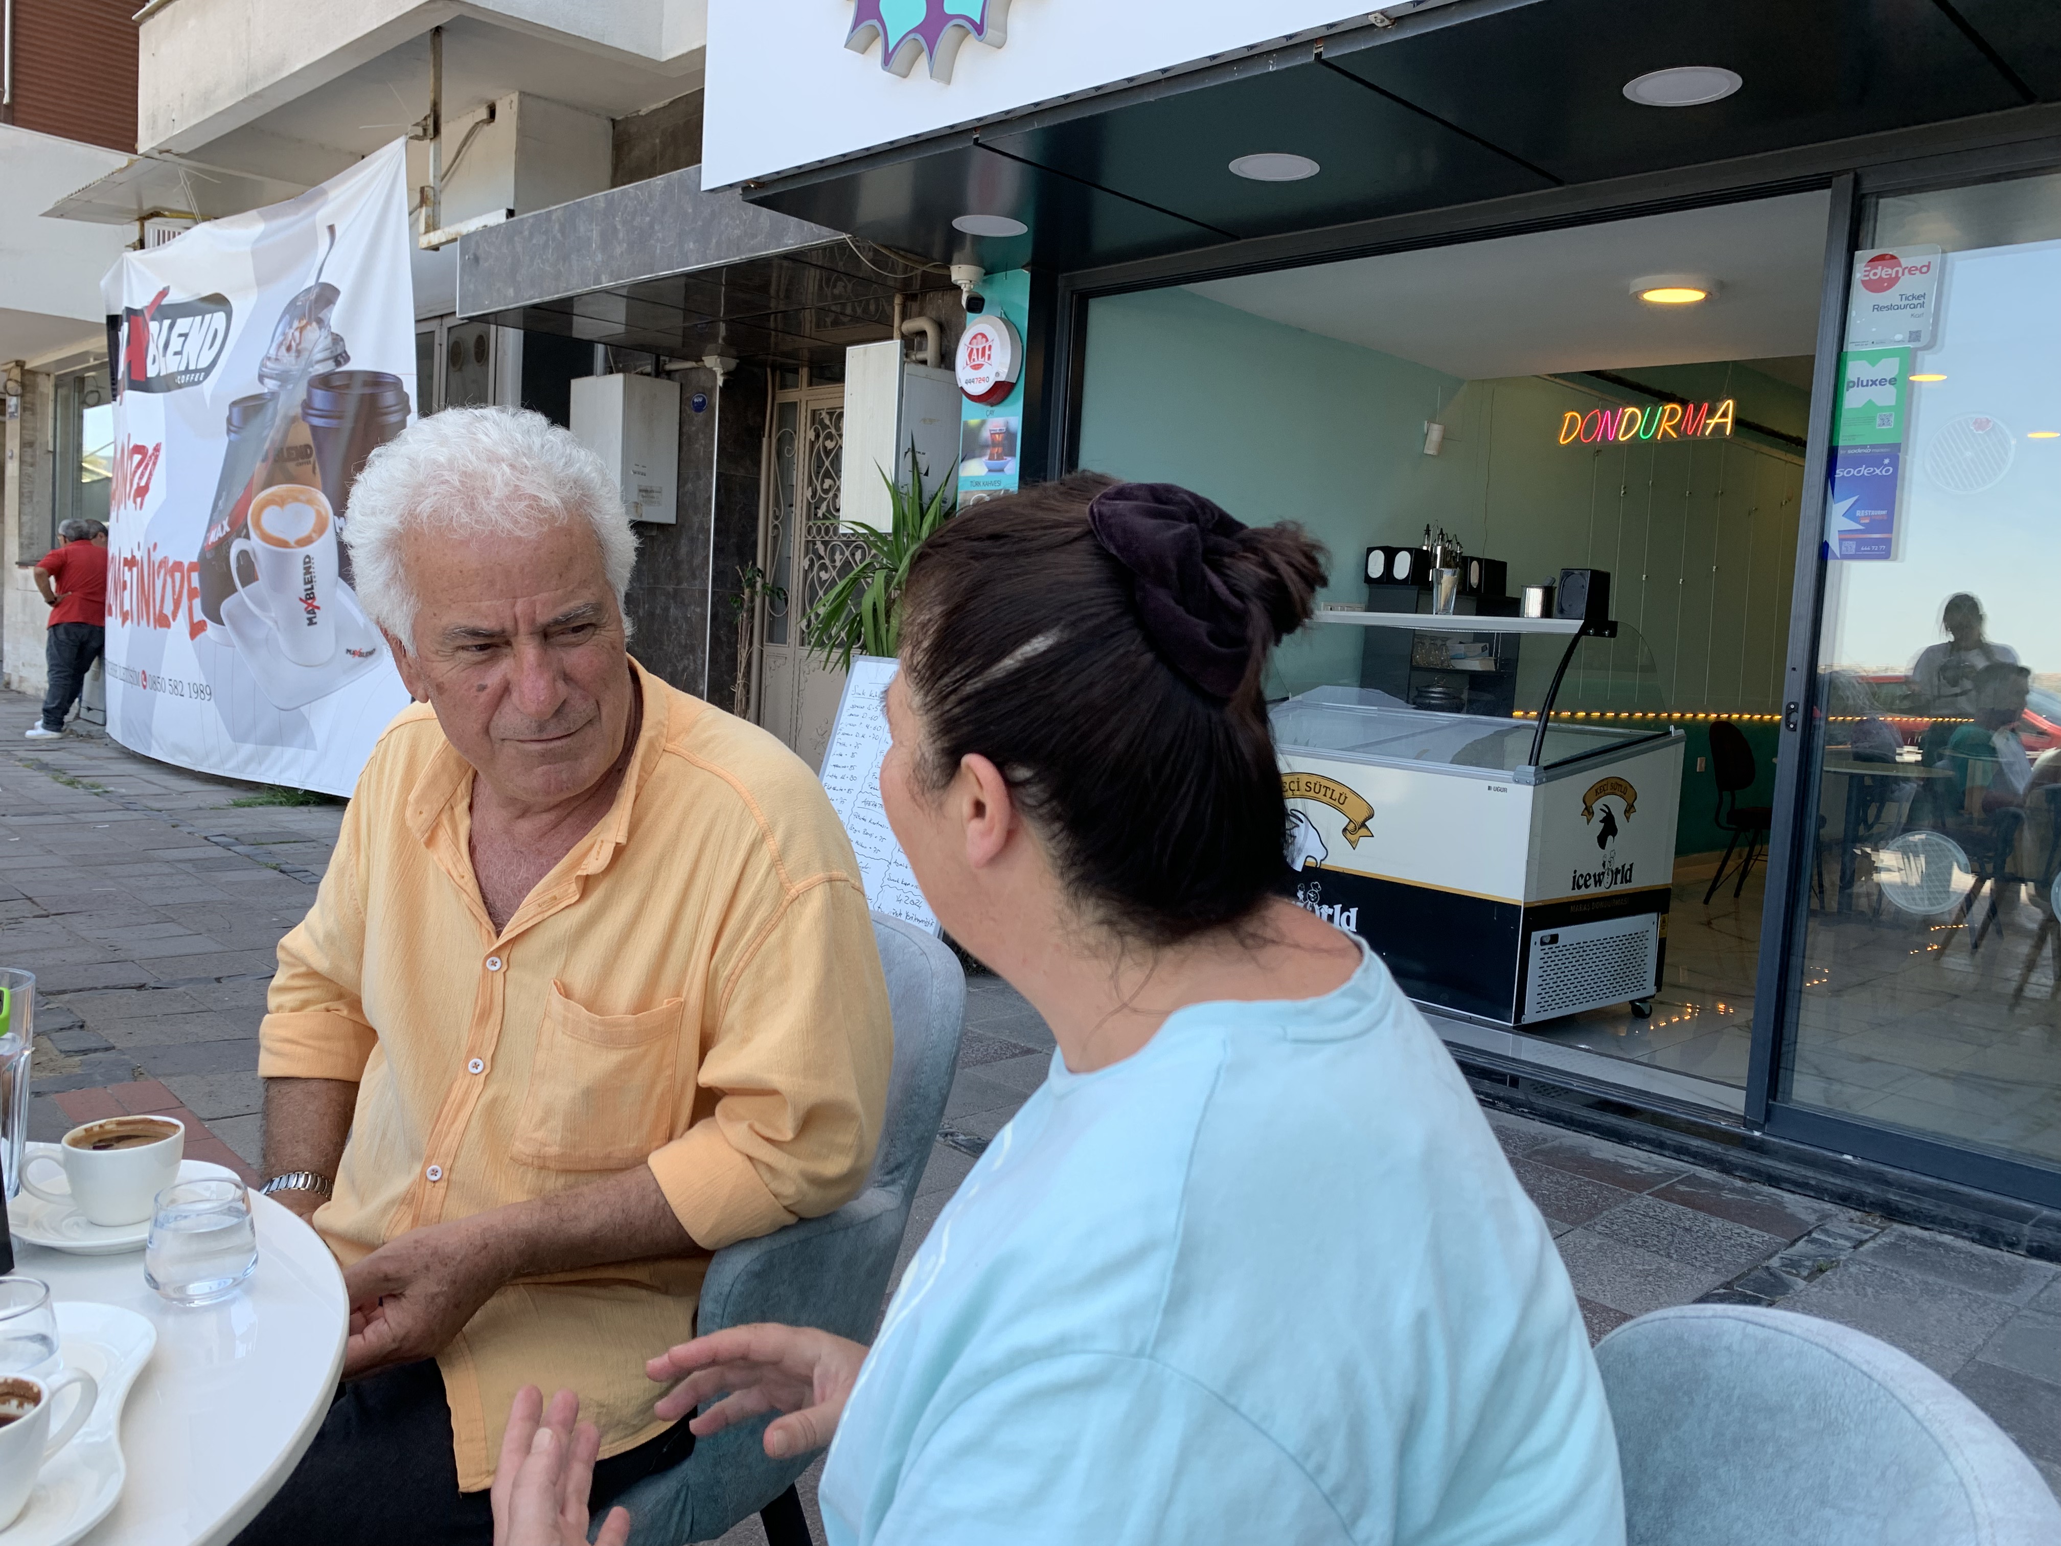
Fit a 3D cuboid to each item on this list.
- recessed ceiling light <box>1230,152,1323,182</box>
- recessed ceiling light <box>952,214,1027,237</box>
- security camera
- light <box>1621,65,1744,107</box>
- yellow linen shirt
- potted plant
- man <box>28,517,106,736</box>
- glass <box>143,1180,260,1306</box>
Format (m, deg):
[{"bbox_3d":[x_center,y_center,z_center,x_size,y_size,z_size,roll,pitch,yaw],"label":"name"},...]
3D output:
[{"bbox_3d":[0.610,-1.516,3.872,0.225,0.025,0.225,3,5,0],"label":"recessed ceiling light"},{"bbox_3d":[-0.119,-1.619,4.572,0.225,0.025,0.225,3,5,0],"label":"recessed ceiling light"},{"bbox_3d":[-0.208,-1.598,5.161,0.120,0.155,0.165,1,6,-14],"label":"security camera"},{"bbox_3d":[1.342,-1.416,3.190,0.225,0.025,0.225,8,8,44],"label":"light"},{"bbox_3d":[-0.339,0.224,1.148,0.530,0.605,0.340,6,6,27],"label":"yellow linen shirt"},{"bbox_3d":[-0.465,-0.182,5.125,0.650,1.795,0.650,8,8,44],"label":"potted plant"},{"bbox_3d":[-7.426,-1.129,12.049,0.480,1.690,0.630,6,6,28],"label":"man"},{"bbox_3d":[-0.554,0.309,1.035,0.066,0.067,0.066,0,6,-28],"label":"glass"}]

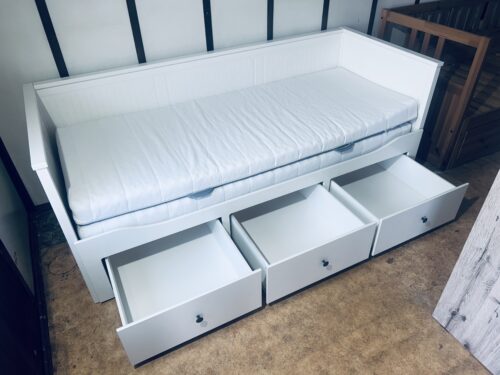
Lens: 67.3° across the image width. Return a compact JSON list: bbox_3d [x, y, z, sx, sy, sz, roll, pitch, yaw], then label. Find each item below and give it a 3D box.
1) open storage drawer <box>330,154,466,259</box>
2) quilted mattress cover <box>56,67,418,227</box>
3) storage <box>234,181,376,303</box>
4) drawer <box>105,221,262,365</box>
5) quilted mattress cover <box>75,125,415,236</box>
[{"bbox_3d":[0.815,0.026,2.260,0.625,0.269,0.585,-18,41,-20],"label":"open storage drawer"},{"bbox_3d":[-0.046,-0.366,2.237,1.990,0.117,0.800,-18,41,-20],"label":"quilted mattress cover"},{"bbox_3d":[0.232,0.217,2.035,0.615,0.269,0.585,-18,41,-20],"label":"storage"},{"bbox_3d":[-0.348,0.407,1.811,0.619,0.269,0.585,-18,41,-20],"label":"drawer"},{"bbox_3d":[-0.045,-0.276,2.313,1.980,0.118,0.800,-18,41,-20],"label":"quilted mattress cover"}]

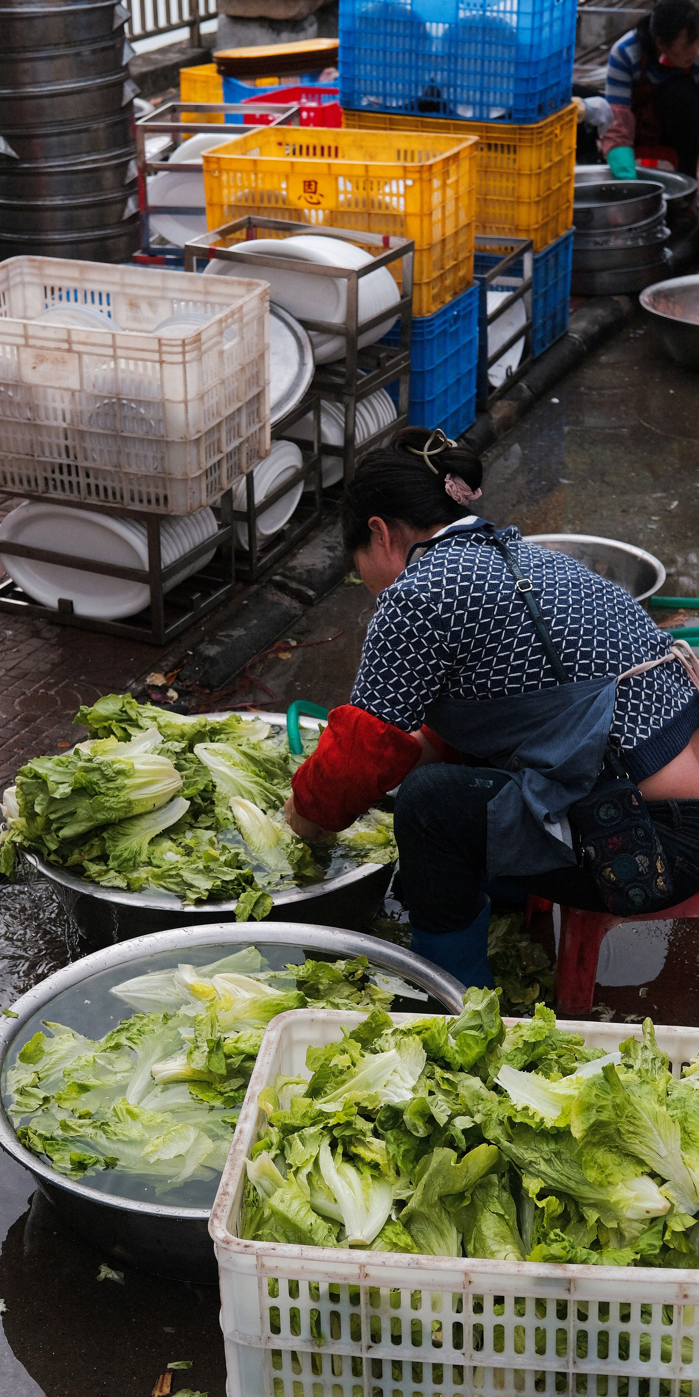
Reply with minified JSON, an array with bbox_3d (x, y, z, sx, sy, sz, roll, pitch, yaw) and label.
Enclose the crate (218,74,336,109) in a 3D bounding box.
[{"bbox_3d":[-0.325,-2.647,9.251,0.552,0.355,0.394,-7,26,-14],"label":"crate"}]

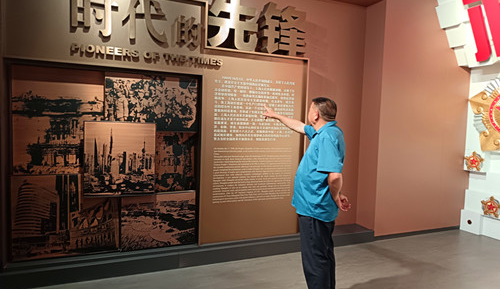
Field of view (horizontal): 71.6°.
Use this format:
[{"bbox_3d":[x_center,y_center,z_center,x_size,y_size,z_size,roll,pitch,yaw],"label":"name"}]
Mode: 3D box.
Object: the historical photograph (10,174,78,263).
[{"bbox_3d":[-1.890,0.673,3.246,0.555,0.786,0.050,0,3,-23],"label":"historical photograph"}]

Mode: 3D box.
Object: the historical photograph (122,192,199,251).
[{"bbox_3d":[-0.949,0.796,3.650,0.768,0.587,0.050,0,3,-23],"label":"historical photograph"}]

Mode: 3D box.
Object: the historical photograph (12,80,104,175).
[{"bbox_3d":[-1.771,-0.152,3.240,0.747,0.870,0.050,0,3,-23],"label":"historical photograph"}]

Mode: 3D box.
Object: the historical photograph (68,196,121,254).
[{"bbox_3d":[-1.518,0.788,3.410,0.448,0.559,0.050,0,3,-23],"label":"historical photograph"}]

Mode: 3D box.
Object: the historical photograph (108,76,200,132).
[{"bbox_3d":[-0.983,-0.415,3.531,0.909,0.565,0.050,0,3,-23],"label":"historical photograph"}]

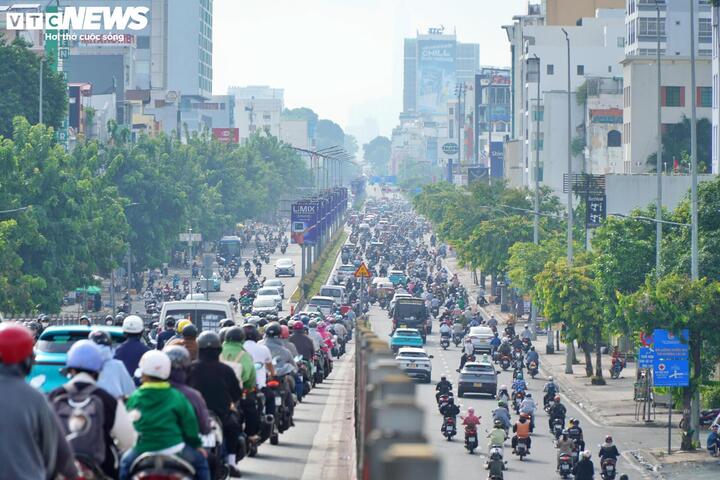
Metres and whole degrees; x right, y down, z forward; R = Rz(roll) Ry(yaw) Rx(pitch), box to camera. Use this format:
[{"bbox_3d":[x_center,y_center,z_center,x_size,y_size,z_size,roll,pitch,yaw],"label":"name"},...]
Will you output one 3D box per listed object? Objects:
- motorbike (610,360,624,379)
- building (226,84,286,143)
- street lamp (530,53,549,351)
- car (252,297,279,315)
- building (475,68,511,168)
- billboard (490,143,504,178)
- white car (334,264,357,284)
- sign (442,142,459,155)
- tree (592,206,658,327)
[{"bbox_3d":[12.397,6.062,151.165,0.700,1.080,1.850,0,1,9],"label":"motorbike"},{"bbox_3d":[-27.672,-24.729,847.664,14.500,33.010,18.000,0,1,0],"label":"building"},{"bbox_3d":[10.317,-2.465,181.989,1.000,16.810,0.700,0,1,0],"label":"street lamp"},{"bbox_3d":[-6.485,4.605,216.149,1.780,1.500,4.300,0,1,0],"label":"car"},{"bbox_3d":[23.361,-14.917,525.801,7.000,27.220,11.000,0,1,16],"label":"building"},{"bbox_3d":[16.198,-9.366,369.884,1.550,4.240,0.250,0,1,0],"label":"billboard"},{"bbox_3d":[-1.239,3.008,288.131,1.800,1.600,4.400,0,1,0],"label":"white car"},{"bbox_3d":[14.406,-14.488,499.804,2.550,1.910,0.250,0,1,0],"label":"sign"},{"bbox_3d":[13.603,2.370,162.088,4.200,7.990,4.200,0,1,0],"label":"tree"}]

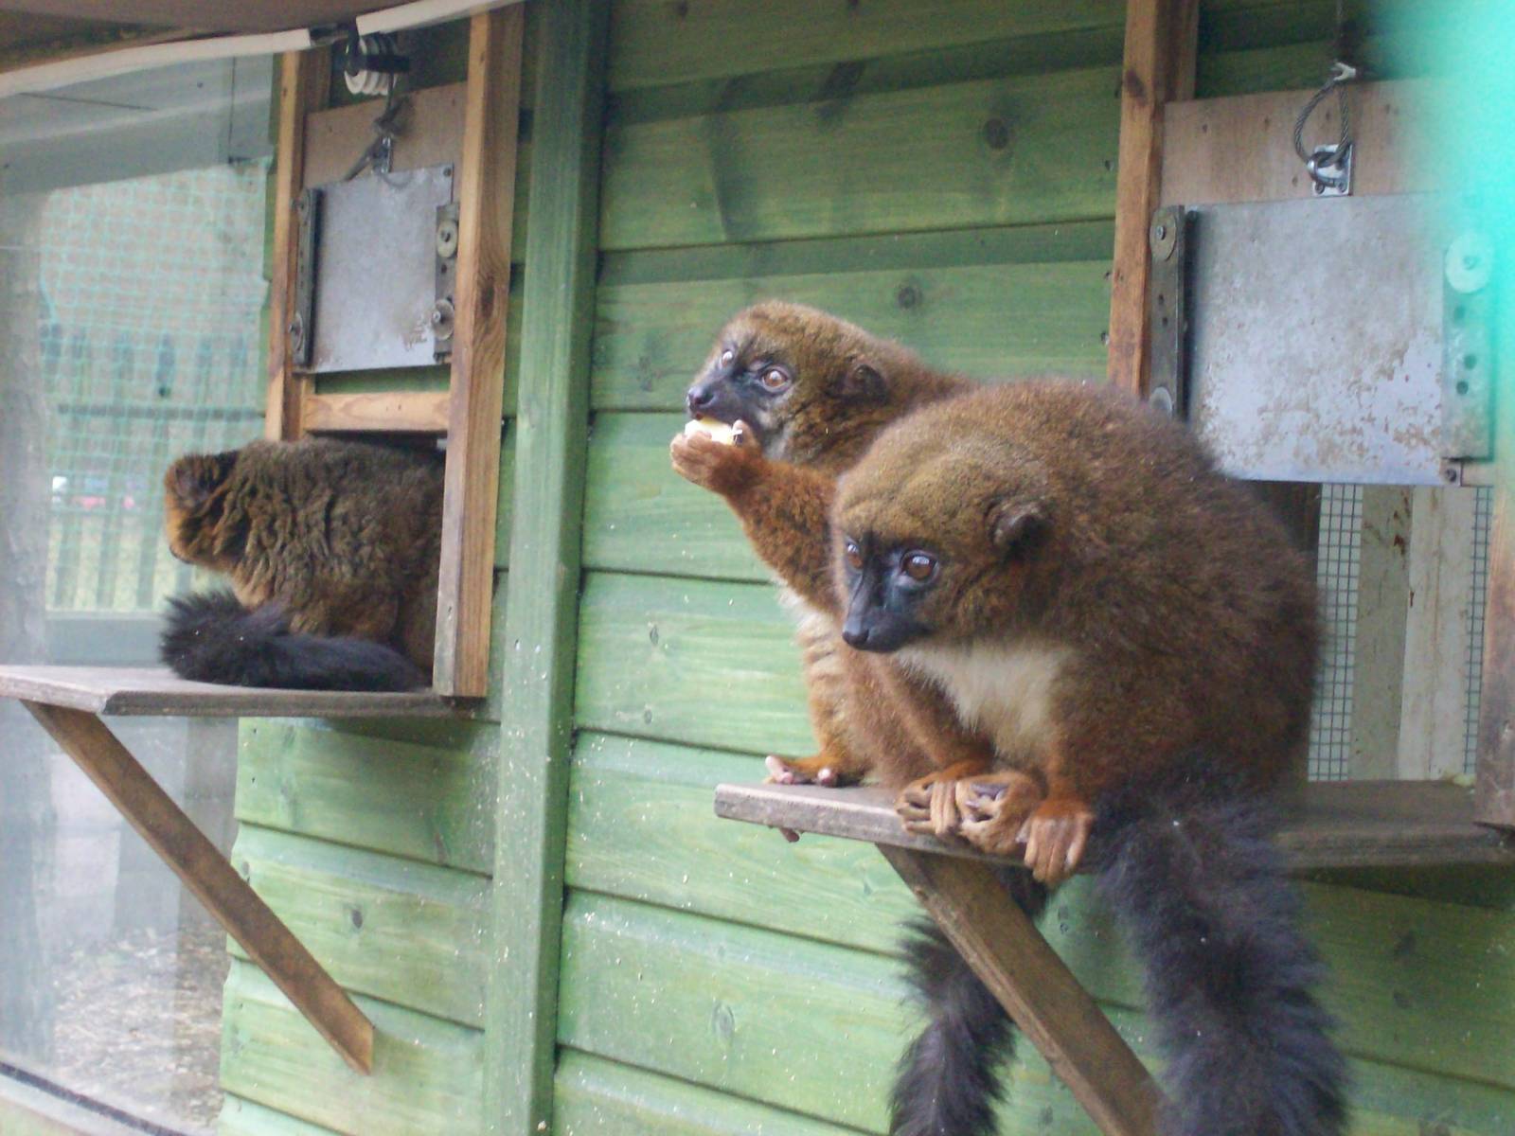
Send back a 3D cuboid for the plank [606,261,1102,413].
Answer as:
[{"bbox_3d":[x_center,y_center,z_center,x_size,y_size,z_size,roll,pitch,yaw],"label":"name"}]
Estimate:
[{"bbox_3d":[0.052,-0.150,2.535,0.018,0.093,0.595,3,0,-34],"label":"plank"}]

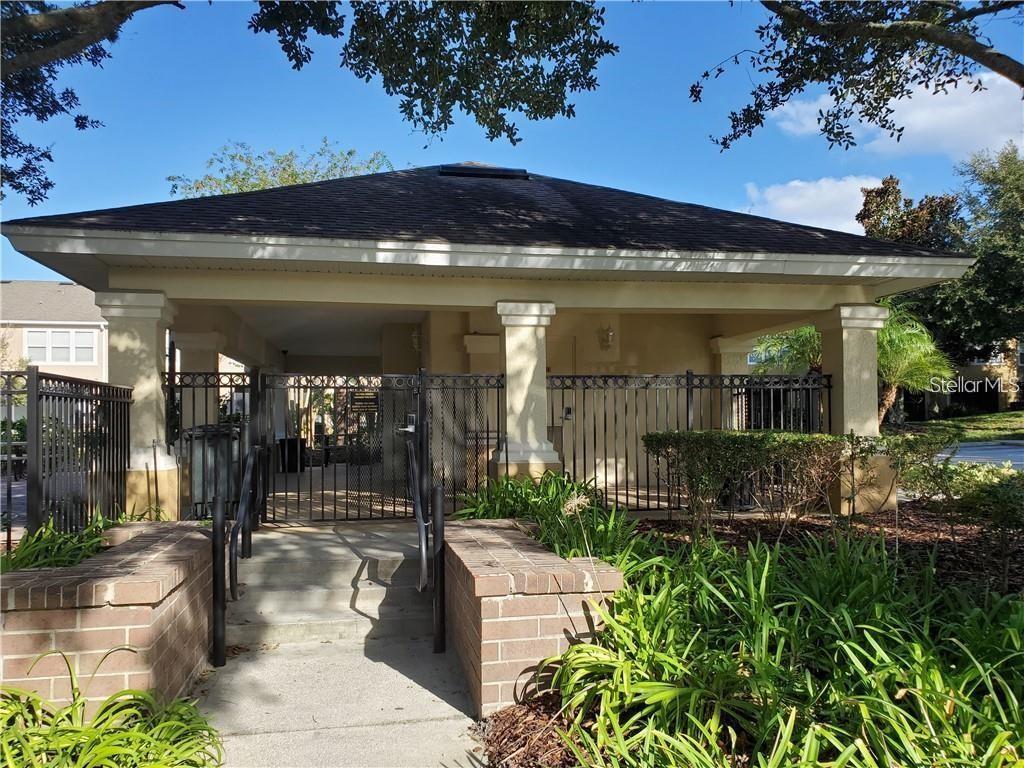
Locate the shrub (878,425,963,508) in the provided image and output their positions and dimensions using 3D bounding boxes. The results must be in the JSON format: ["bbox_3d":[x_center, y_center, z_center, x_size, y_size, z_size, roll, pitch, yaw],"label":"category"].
[{"bbox_3d":[4.292,0.879,8.100,0.850,0.900,0.780,0,-1,-13],"label":"shrub"}]

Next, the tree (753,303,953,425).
[{"bbox_3d":[5.313,0.139,11.999,2.750,2.840,2.450,0,-1,-13],"label":"tree"}]

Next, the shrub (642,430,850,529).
[{"bbox_3d":[2.296,0.961,7.417,2.100,0.970,0.800,0,-1,-13],"label":"shrub"}]

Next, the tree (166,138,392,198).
[{"bbox_3d":[-7.258,-2.866,24.006,8.000,9.570,7.500,0,-1,-13],"label":"tree"}]

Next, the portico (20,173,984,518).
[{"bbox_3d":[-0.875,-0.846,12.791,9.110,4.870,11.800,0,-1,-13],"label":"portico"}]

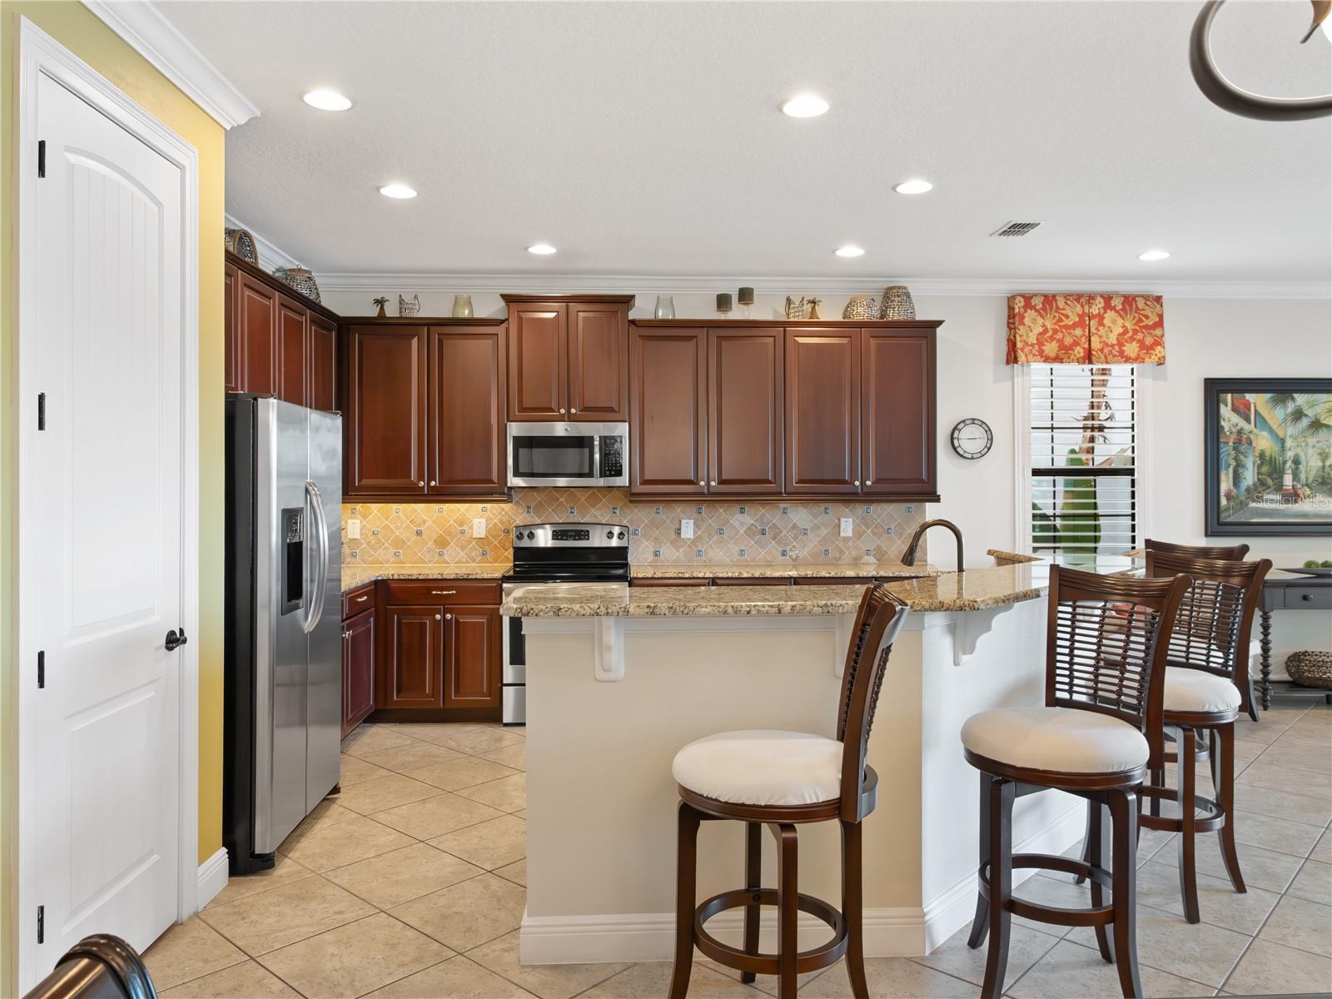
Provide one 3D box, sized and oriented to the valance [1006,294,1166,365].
[{"bbox_3d":[2.854,-1.150,6.281,1.018,0.465,0.125,0,1,-2],"label":"valance"}]

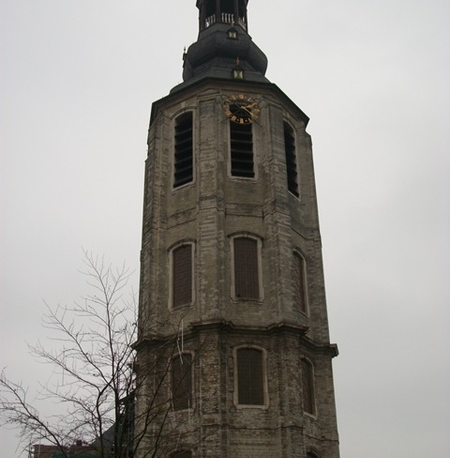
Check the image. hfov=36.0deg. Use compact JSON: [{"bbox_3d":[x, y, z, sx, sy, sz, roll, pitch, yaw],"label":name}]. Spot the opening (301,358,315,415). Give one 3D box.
[{"bbox_3d":[3.894,7.640,33.875,0.300,2.712,1.176,-19,-32,30],"label":"opening"}]

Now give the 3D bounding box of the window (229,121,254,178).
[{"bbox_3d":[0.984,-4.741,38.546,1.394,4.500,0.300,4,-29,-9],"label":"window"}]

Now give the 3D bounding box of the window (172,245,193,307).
[{"bbox_3d":[-2.112,2.359,35.394,1.176,3.336,0.300,-19,-32,30],"label":"window"}]

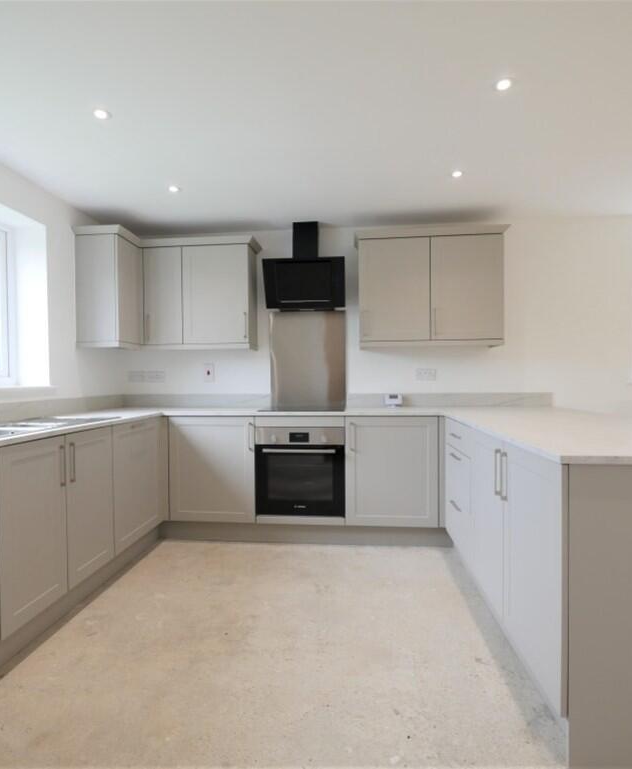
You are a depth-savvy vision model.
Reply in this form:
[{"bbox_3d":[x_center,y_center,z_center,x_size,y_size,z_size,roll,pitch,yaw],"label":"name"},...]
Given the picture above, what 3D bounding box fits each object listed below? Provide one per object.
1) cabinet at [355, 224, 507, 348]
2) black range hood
[{"bbox_3d":[0.823,-0.679,3.055,1.062,0.828,0.370,0,1,5],"label":"cabinet"},{"bbox_3d":[-0.076,-0.905,3.151,0.600,0.675,0.340,0,1,5],"label":"black range hood"}]

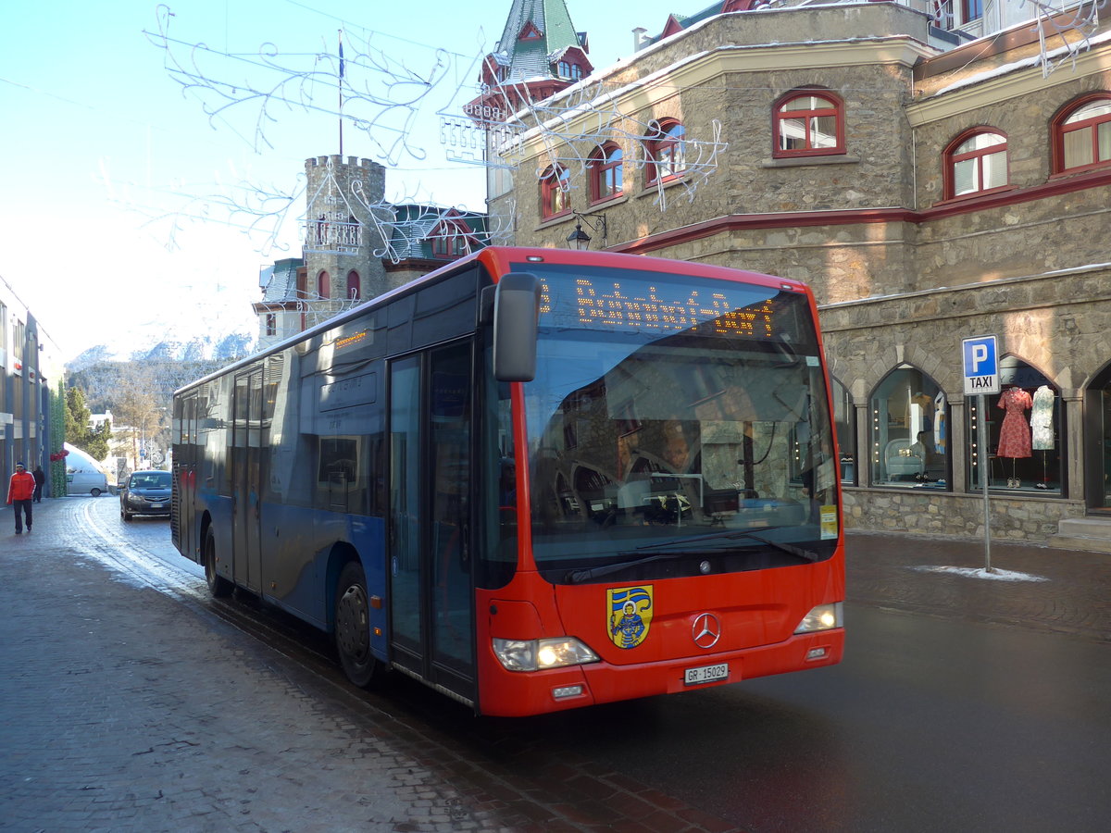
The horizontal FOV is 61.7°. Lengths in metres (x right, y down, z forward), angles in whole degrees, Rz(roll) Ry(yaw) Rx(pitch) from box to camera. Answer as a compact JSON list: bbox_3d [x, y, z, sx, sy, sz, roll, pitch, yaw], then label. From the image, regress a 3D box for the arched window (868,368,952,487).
[{"bbox_3d":[5.300,0.150,14.020,0.150,1.860,1.360,0,-1,-34],"label":"arched window"}]

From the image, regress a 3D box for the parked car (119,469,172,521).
[{"bbox_3d":[-13.080,2.520,30.100,1.770,1.520,4.730,-1,-2,-27],"label":"parked car"}]

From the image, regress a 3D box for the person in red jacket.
[{"bbox_3d":[-13.410,2.050,23.450,0.660,1.810,0.420,-1,-1,-26],"label":"person in red jacket"}]

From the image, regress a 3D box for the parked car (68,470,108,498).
[{"bbox_3d":[-40.100,5.680,77.500,4.900,1.950,1.920,-1,-1,-22],"label":"parked car"}]

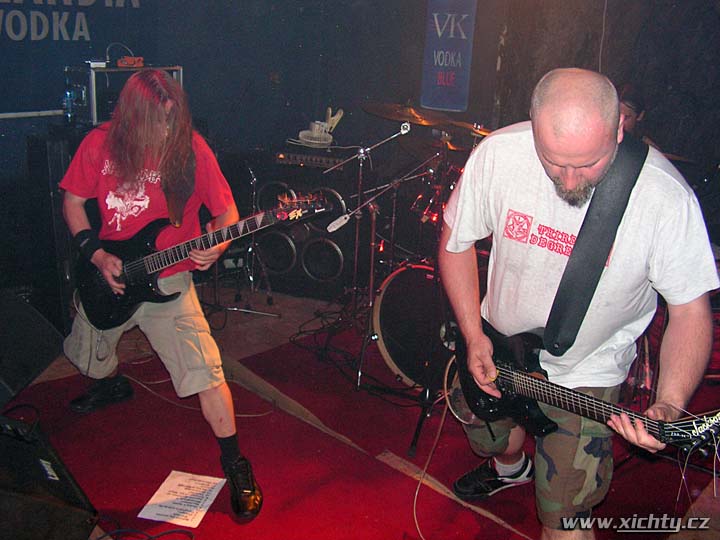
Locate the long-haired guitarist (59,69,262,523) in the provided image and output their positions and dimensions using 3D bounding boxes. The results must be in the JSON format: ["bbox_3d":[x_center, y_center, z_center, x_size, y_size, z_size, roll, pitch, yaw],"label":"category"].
[{"bbox_3d":[-0.753,0.016,2.713,0.840,1.420,0.760,5,16,5],"label":"long-haired guitarist"}]

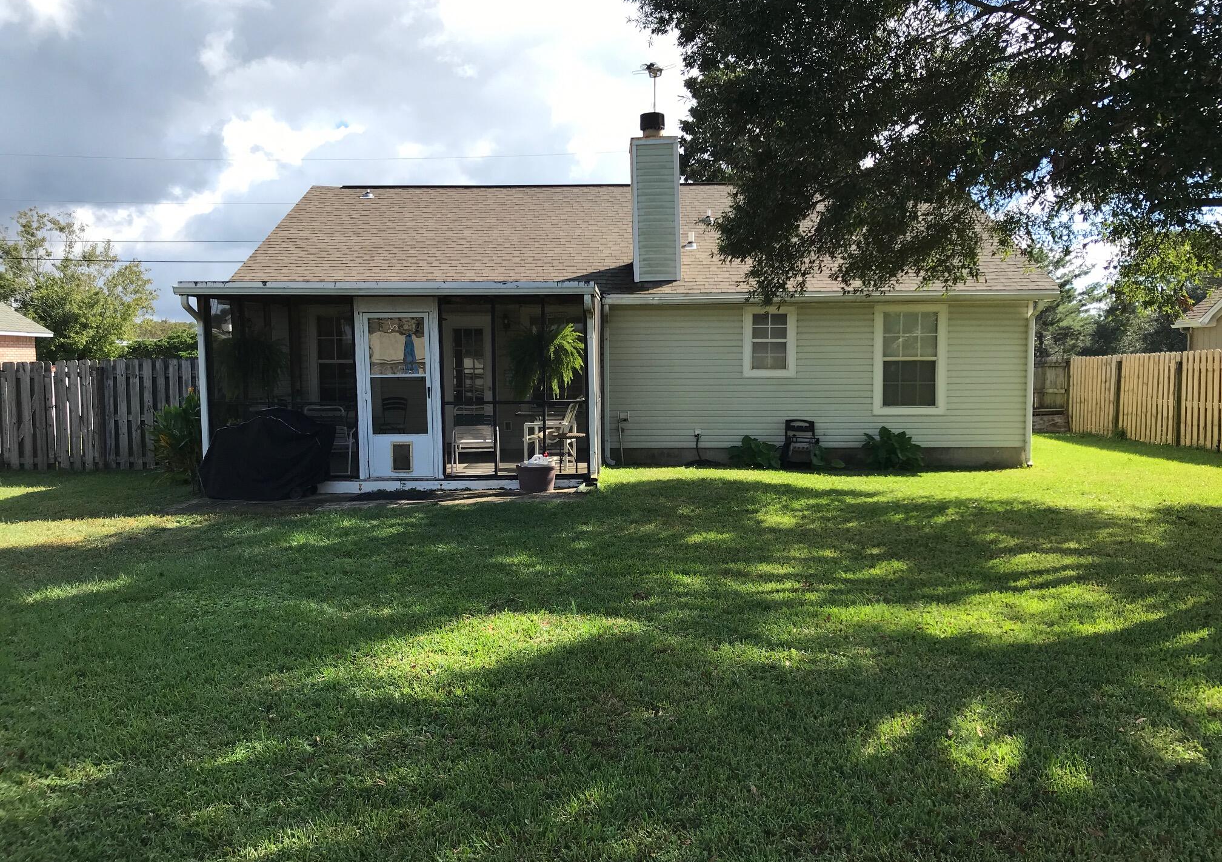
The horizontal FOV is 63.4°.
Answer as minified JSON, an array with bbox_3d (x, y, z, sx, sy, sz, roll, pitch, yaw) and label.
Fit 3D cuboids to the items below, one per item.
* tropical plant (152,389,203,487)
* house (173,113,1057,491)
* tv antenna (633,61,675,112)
[{"bbox_3d":[-5.914,0.098,13.502,0.780,1.350,0.780,0,5,1],"label":"tropical plant"},{"bbox_3d":[0.370,-2.477,18.293,12.600,5.500,12.300,0,5,1],"label":"house"},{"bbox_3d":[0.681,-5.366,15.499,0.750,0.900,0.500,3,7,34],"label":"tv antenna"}]

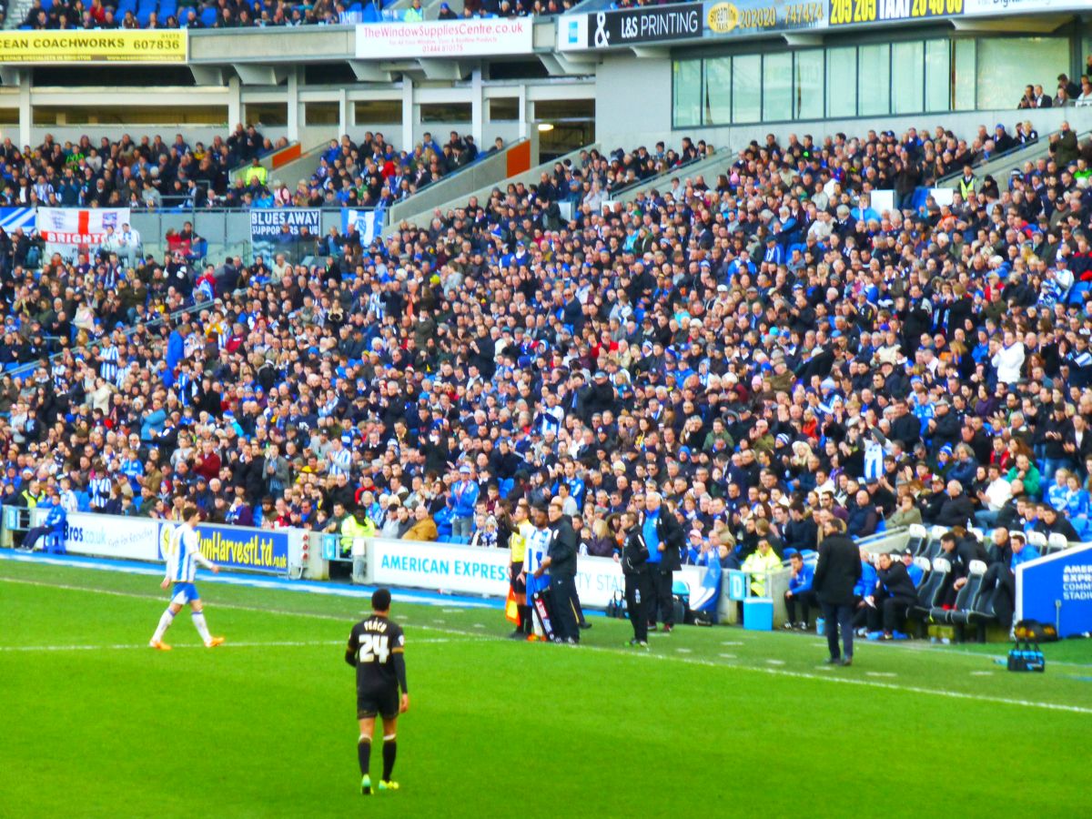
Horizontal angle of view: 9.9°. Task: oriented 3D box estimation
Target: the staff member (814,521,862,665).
[{"bbox_3d":[3.633,2.273,78.200,0.570,1.820,0.400,0,1,-25],"label":"staff member"}]

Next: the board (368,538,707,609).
[{"bbox_3d":[-0.312,2.527,95.572,0.100,0.740,12.720,0,1,-24],"label":"board"}]

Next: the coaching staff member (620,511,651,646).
[{"bbox_3d":[1.173,2.227,82.600,0.360,1.760,0.460,0,1,-29],"label":"coaching staff member"}]

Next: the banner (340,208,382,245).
[{"bbox_3d":[-4.565,-4.520,156.300,1.120,0.990,0.080,1,1,24],"label":"banner"}]

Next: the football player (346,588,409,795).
[{"bbox_3d":[-1.522,2.535,56.600,0.560,1.830,0.450,0,1,13],"label":"football player"}]

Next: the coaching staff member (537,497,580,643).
[{"bbox_3d":[0.175,2.165,83.200,0.480,1.830,0.520,0,1,-20],"label":"coaching staff member"}]

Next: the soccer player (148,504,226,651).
[{"bbox_3d":[-4.644,2.160,81.200,0.900,1.840,0.520,0,1,-23],"label":"soccer player"}]

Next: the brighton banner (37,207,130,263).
[{"bbox_3d":[-11.720,-4.379,159.000,2.420,1.500,0.080,0,1,15],"label":"brighton banner"}]

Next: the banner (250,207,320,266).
[{"bbox_3d":[-6.521,-4.298,157.300,1.840,1.500,0.080,0,1,20],"label":"banner"}]

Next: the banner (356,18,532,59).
[{"bbox_3d":[-2.609,-9.463,160.000,5.850,0.860,0.100,1,1,40],"label":"banner"}]

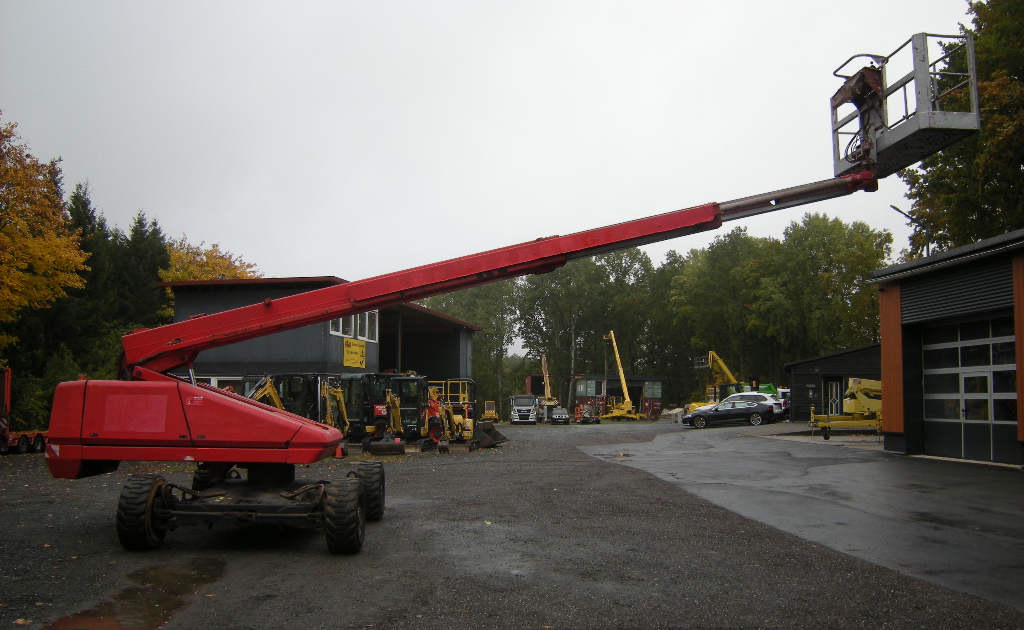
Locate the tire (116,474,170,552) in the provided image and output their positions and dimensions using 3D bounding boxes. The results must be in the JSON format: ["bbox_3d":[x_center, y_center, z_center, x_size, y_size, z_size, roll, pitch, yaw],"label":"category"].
[{"bbox_3d":[-3.978,2.135,8.930,0.320,0.830,0.830,0,-6,-4],"label":"tire"}]

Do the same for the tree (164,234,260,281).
[{"bbox_3d":[-18.799,0.946,52.164,7.500,12.080,7.500,0,-6,0],"label":"tree"}]

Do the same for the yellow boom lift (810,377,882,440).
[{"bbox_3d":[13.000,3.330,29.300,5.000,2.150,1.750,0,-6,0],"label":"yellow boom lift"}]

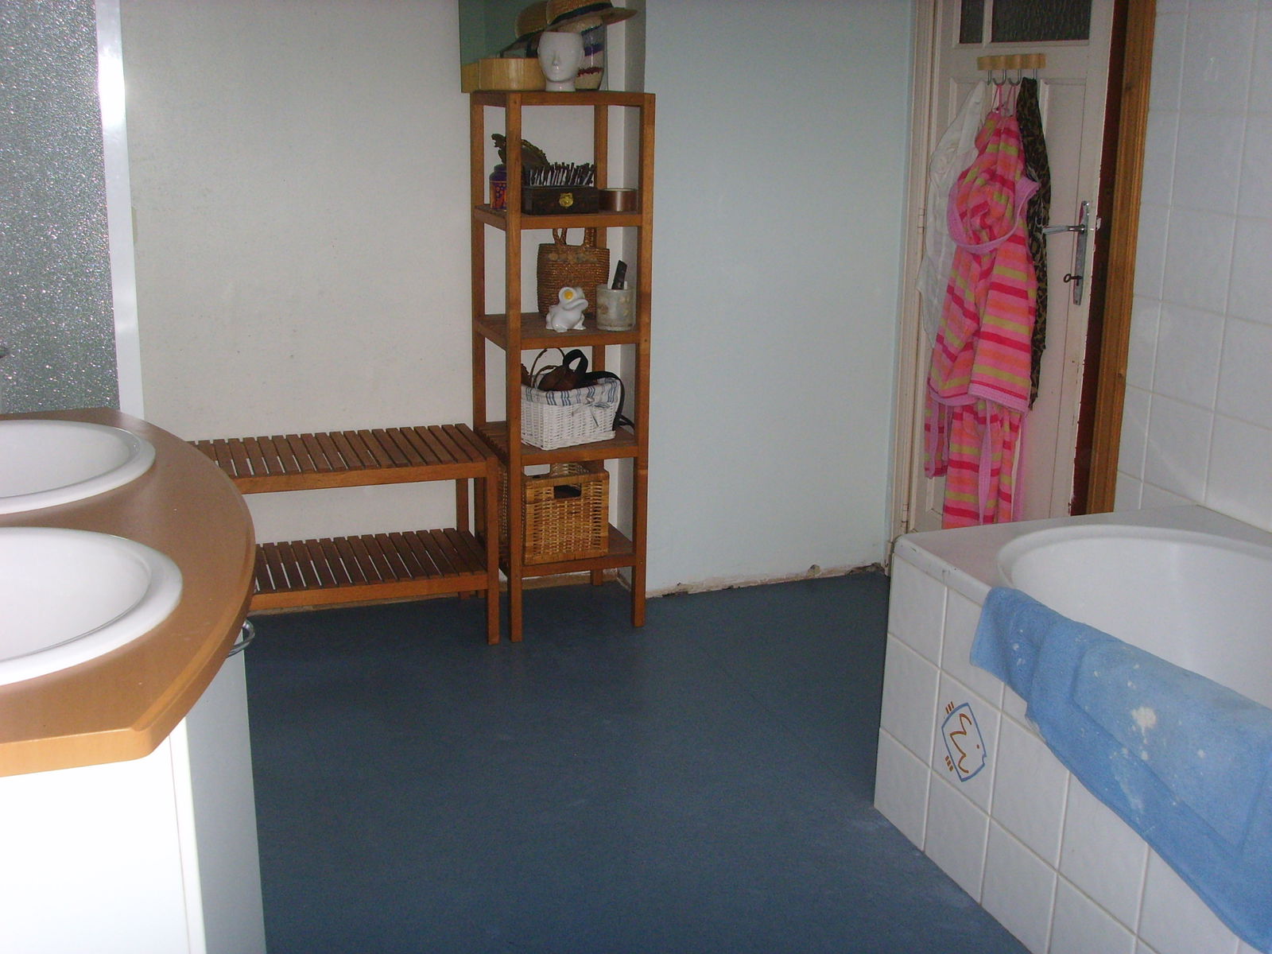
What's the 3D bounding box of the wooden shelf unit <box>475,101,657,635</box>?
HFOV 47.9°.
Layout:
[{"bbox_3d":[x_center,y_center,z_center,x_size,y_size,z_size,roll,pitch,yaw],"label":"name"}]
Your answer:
[{"bbox_3d":[-0.205,-0.301,3.818,0.374,1.394,0.392,-4,16,-19],"label":"wooden shelf unit"}]

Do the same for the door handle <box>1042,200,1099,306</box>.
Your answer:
[{"bbox_3d":[0.995,-0.527,3.358,0.056,0.239,0.108,-4,16,-19],"label":"door handle"}]

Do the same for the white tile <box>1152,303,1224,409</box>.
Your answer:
[{"bbox_3d":[1.157,-0.253,2.997,0.010,0.198,0.196,-4,16,-19],"label":"white tile"}]

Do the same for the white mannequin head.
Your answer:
[{"bbox_3d":[-0.186,-1.030,3.554,0.116,0.142,0.145,3,15,6],"label":"white mannequin head"}]

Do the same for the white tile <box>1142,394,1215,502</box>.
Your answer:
[{"bbox_3d":[1.155,-0.061,3.046,0.010,0.198,0.196,-4,16,-19],"label":"white tile"}]

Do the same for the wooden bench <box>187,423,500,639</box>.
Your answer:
[{"bbox_3d":[-0.790,0.177,3.726,0.800,0.499,0.390,-4,16,-19],"label":"wooden bench"}]

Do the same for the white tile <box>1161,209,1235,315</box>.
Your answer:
[{"bbox_3d":[1.159,-0.446,2.949,0.010,0.199,0.195,-4,16,-19],"label":"white tile"}]

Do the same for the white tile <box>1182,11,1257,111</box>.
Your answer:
[{"bbox_3d":[1.161,-0.826,2.859,0.010,0.197,0.196,-4,16,-19],"label":"white tile"}]

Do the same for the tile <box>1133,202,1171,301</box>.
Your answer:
[{"bbox_3d":[1.111,-0.483,3.077,0.010,0.199,0.092,-4,16,-19],"label":"tile"}]

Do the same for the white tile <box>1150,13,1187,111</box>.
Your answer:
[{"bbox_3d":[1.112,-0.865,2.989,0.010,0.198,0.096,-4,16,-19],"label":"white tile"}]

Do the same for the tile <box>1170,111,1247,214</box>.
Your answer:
[{"bbox_3d":[1.161,-0.637,2.903,0.010,0.196,0.195,-4,16,-19],"label":"tile"}]

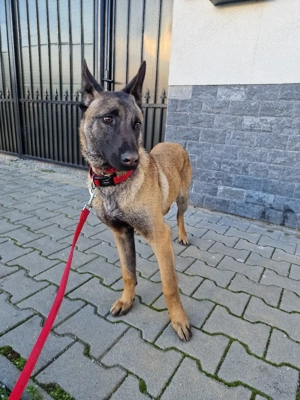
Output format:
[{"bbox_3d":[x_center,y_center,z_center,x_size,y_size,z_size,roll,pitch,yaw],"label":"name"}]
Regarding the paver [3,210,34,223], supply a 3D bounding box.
[{"bbox_3d":[-0.898,0.140,1.771,0.198,0.066,0.163,13,19,29],"label":"paver"}]

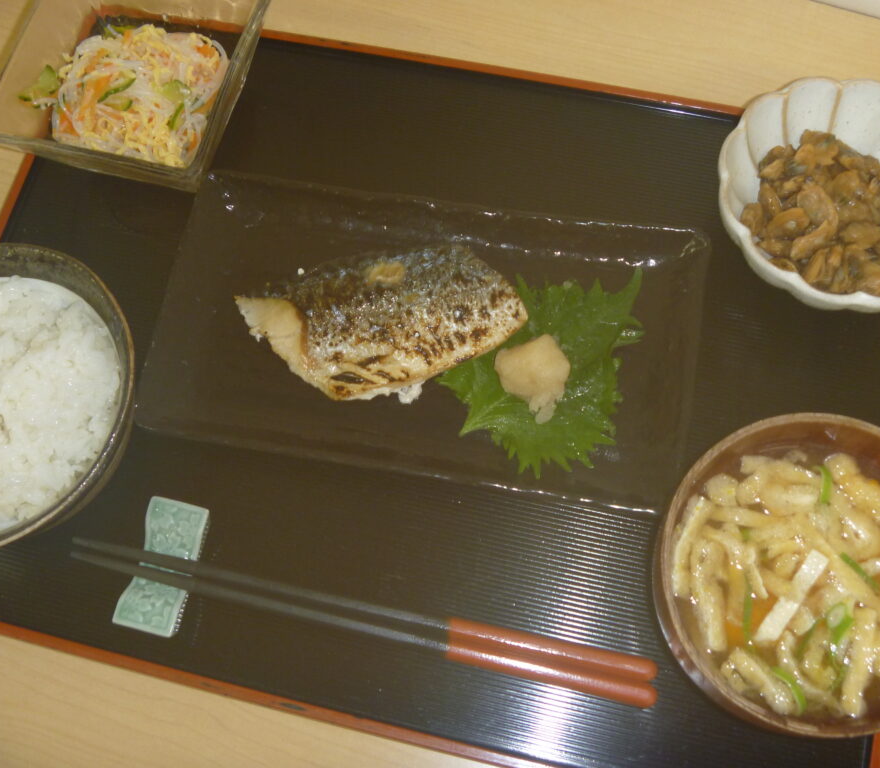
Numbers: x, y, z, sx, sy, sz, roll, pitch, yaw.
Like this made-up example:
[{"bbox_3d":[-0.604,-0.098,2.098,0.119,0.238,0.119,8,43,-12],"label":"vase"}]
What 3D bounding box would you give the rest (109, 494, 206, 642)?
[{"bbox_3d":[-0.106,0.071,0.402,0.024,0.012,0.050,12,72,8],"label":"rest"}]

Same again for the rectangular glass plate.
[{"bbox_3d":[-0.006,-0.018,0.422,0.210,0.020,0.116,9,72,7],"label":"rectangular glass plate"}]

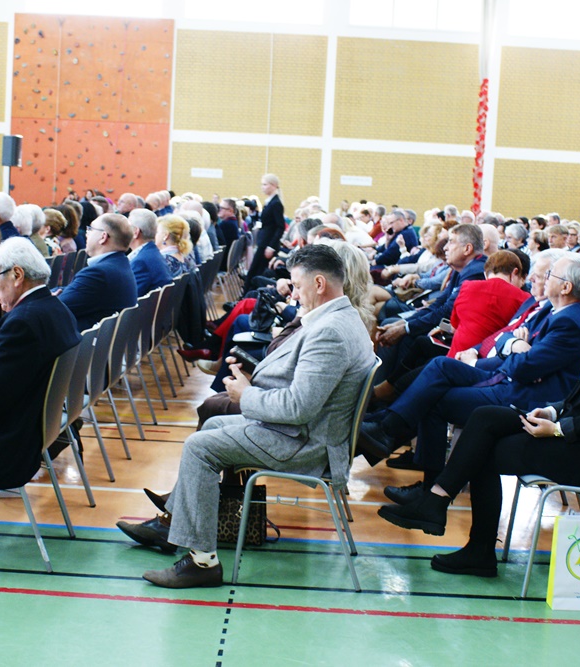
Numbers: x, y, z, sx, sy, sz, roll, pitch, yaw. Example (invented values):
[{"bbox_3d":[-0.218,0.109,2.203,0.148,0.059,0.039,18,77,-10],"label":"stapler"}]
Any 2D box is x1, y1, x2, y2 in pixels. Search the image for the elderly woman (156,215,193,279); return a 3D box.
[{"bbox_3d":[-1.152,-0.241,8.534,0.800,1.270,0.480,3,7,1],"label":"elderly woman"}]

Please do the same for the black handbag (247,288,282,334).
[{"bbox_3d":[-0.175,-0.150,7.543,0.180,0.270,0.260,3,7,1],"label":"black handbag"}]

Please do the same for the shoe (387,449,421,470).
[{"bbox_3d":[0.688,0.694,6.465,0.290,0.110,0.105,4,7,9],"label":"shoe"}]

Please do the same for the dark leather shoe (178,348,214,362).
[{"bbox_3d":[-0.713,0.170,8.726,0.265,0.105,0.090,9,7,0],"label":"dark leather shoe"}]

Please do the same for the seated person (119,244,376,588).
[{"bbox_3d":[-0.166,0.284,4.585,1.000,1.290,0.600,3,6,1],"label":"seated person"}]

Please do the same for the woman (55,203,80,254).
[{"bbox_3d":[-2.344,-0.588,10.937,0.800,1.260,0.500,3,7,1],"label":"woman"}]

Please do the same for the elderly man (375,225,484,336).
[{"bbox_3d":[0.745,0.064,6.538,0.860,1.350,0.540,3,7,1],"label":"elderly man"}]

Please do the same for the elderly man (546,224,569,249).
[{"bbox_3d":[2.212,-0.314,10.688,0.830,1.350,0.520,1,7,-17],"label":"elderly man"}]

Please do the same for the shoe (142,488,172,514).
[{"bbox_3d":[-0.539,0.761,5.179,0.280,0.115,0.095,35,6,-3],"label":"shoe"}]

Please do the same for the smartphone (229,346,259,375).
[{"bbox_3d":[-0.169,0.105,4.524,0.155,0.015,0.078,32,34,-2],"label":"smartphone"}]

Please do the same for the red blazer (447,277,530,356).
[{"bbox_3d":[1.072,-0.047,6.162,0.480,0.560,0.380,1,7,-13],"label":"red blazer"}]

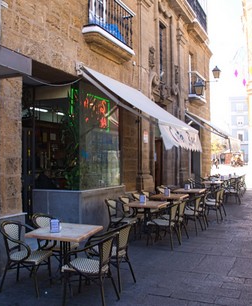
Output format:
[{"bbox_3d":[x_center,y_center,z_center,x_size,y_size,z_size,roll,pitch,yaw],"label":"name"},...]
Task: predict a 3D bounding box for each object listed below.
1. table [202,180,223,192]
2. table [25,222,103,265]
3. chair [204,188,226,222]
[{"bbox_3d":[3.120,1.436,12.400,0.720,0.750,0.720,-1,-1,26],"label":"table"},{"bbox_3d":[-0.815,1.404,4.548,0.780,0.750,0.780,-1,-1,17],"label":"table"},{"bbox_3d":[2.228,1.356,8.957,0.570,0.830,0.550,-1,-1,34],"label":"chair"}]

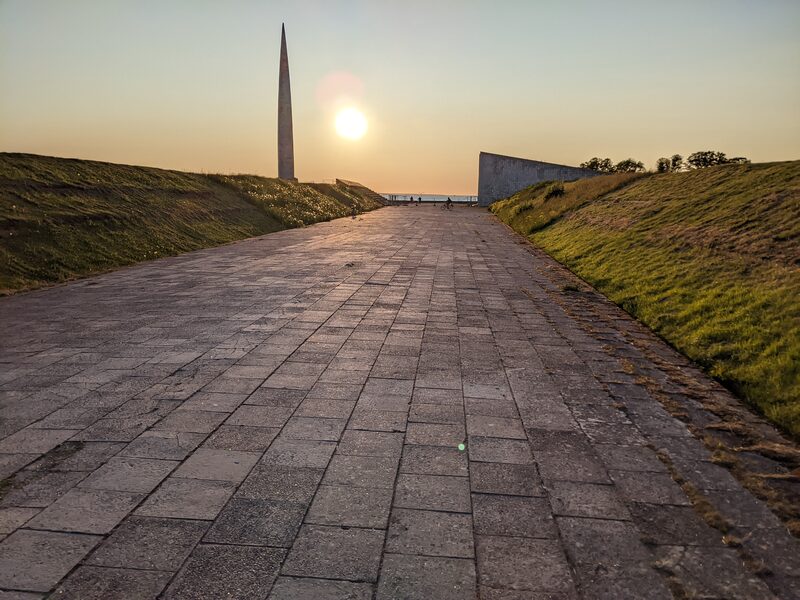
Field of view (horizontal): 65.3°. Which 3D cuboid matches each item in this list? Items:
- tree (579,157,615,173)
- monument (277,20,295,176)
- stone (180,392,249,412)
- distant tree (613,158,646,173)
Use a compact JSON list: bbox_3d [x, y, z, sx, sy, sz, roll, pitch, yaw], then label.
[{"bbox_3d":[47.392,-29.573,150.800,8.200,9.500,7.500,2,10,4],"label":"tree"},{"bbox_3d":[-26.556,-45.818,144.758,3.700,35.000,3.600,2,10,4],"label":"monument"},{"bbox_3d":[-1.377,0.790,4.626,0.410,0.070,0.420,3,9,4],"label":"stone"},{"bbox_3d":[55.445,-29.213,150.800,8.000,9.500,7.500,2,10,4],"label":"distant tree"}]

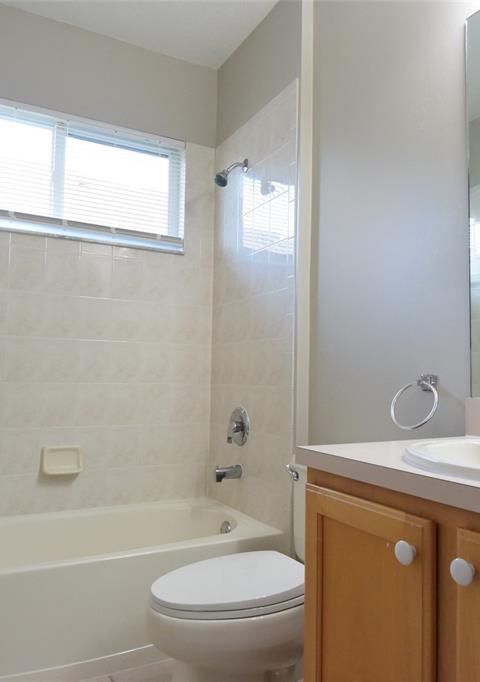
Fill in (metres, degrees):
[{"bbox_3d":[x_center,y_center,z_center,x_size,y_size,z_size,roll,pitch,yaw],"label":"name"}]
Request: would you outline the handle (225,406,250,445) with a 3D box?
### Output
[{"bbox_3d":[-0.029,0.402,2.397,0.077,0.182,0.180,3,-5,-28],"label":"handle"}]

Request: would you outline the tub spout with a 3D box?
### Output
[{"bbox_3d":[-0.048,0.608,2.351,0.135,0.073,0.062,3,-5,-28],"label":"tub spout"}]

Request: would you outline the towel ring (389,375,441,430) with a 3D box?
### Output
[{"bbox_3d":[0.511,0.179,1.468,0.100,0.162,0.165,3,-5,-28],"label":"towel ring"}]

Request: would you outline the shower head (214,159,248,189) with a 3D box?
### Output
[{"bbox_3d":[-0.043,-0.807,2.456,0.165,0.167,0.075,3,-5,-28],"label":"shower head"}]

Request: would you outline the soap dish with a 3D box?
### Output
[{"bbox_3d":[-0.806,0.536,2.312,0.160,0.118,0.085,3,-5,-28],"label":"soap dish"}]

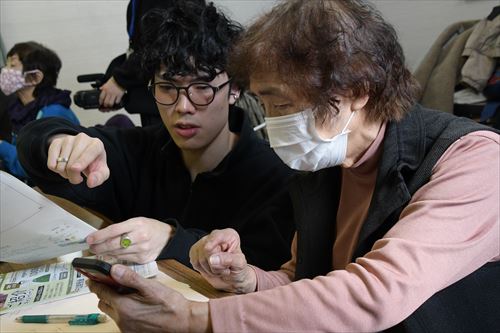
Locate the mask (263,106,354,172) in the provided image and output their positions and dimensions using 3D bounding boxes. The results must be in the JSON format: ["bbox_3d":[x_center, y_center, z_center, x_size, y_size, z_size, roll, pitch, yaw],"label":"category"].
[{"bbox_3d":[0.072,-0.045,0.911,0.105,0.105,0.130,-35,30,-22],"label":"mask"}]

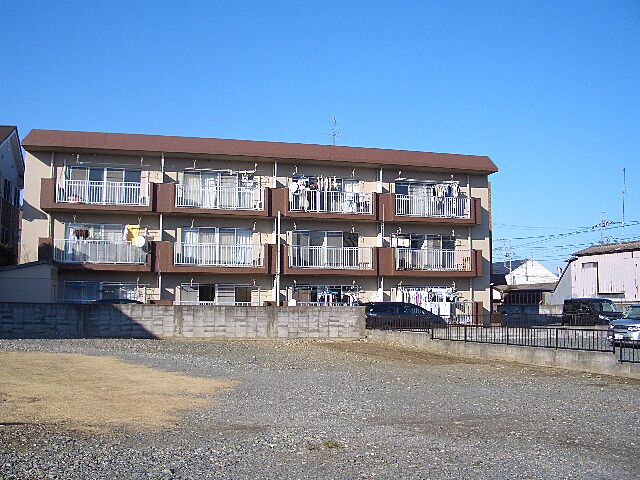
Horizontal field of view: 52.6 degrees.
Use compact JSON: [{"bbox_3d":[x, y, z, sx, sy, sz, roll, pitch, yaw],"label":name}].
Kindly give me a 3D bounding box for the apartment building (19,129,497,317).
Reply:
[{"bbox_3d":[-3.183,0.335,36.031,23.400,9.300,10.500,2,-6,-13],"label":"apartment building"}]

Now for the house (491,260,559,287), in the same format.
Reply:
[{"bbox_3d":[24.922,6.574,84.361,8.600,7.100,10.000,2,-6,-18],"label":"house"}]

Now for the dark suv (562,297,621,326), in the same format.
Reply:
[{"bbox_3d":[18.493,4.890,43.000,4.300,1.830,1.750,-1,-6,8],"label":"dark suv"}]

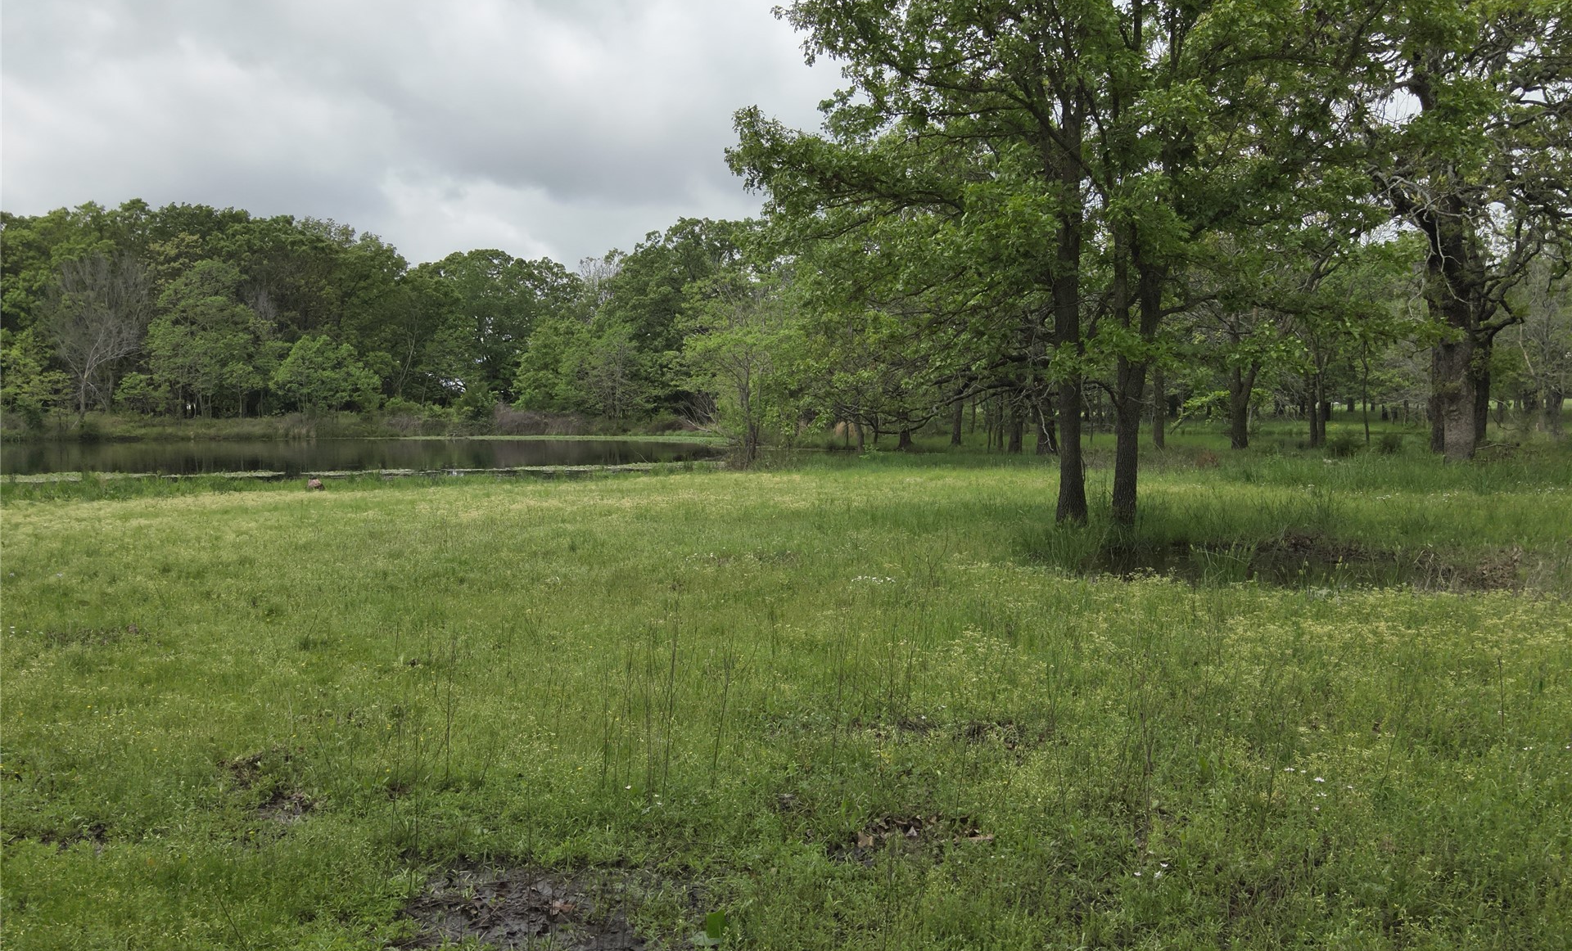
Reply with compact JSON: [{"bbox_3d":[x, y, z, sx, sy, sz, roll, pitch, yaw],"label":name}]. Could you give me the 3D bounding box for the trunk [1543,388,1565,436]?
[{"bbox_3d":[26.782,-2.205,38.000,0.720,1.710,0.600,0,4,0],"label":"trunk"}]

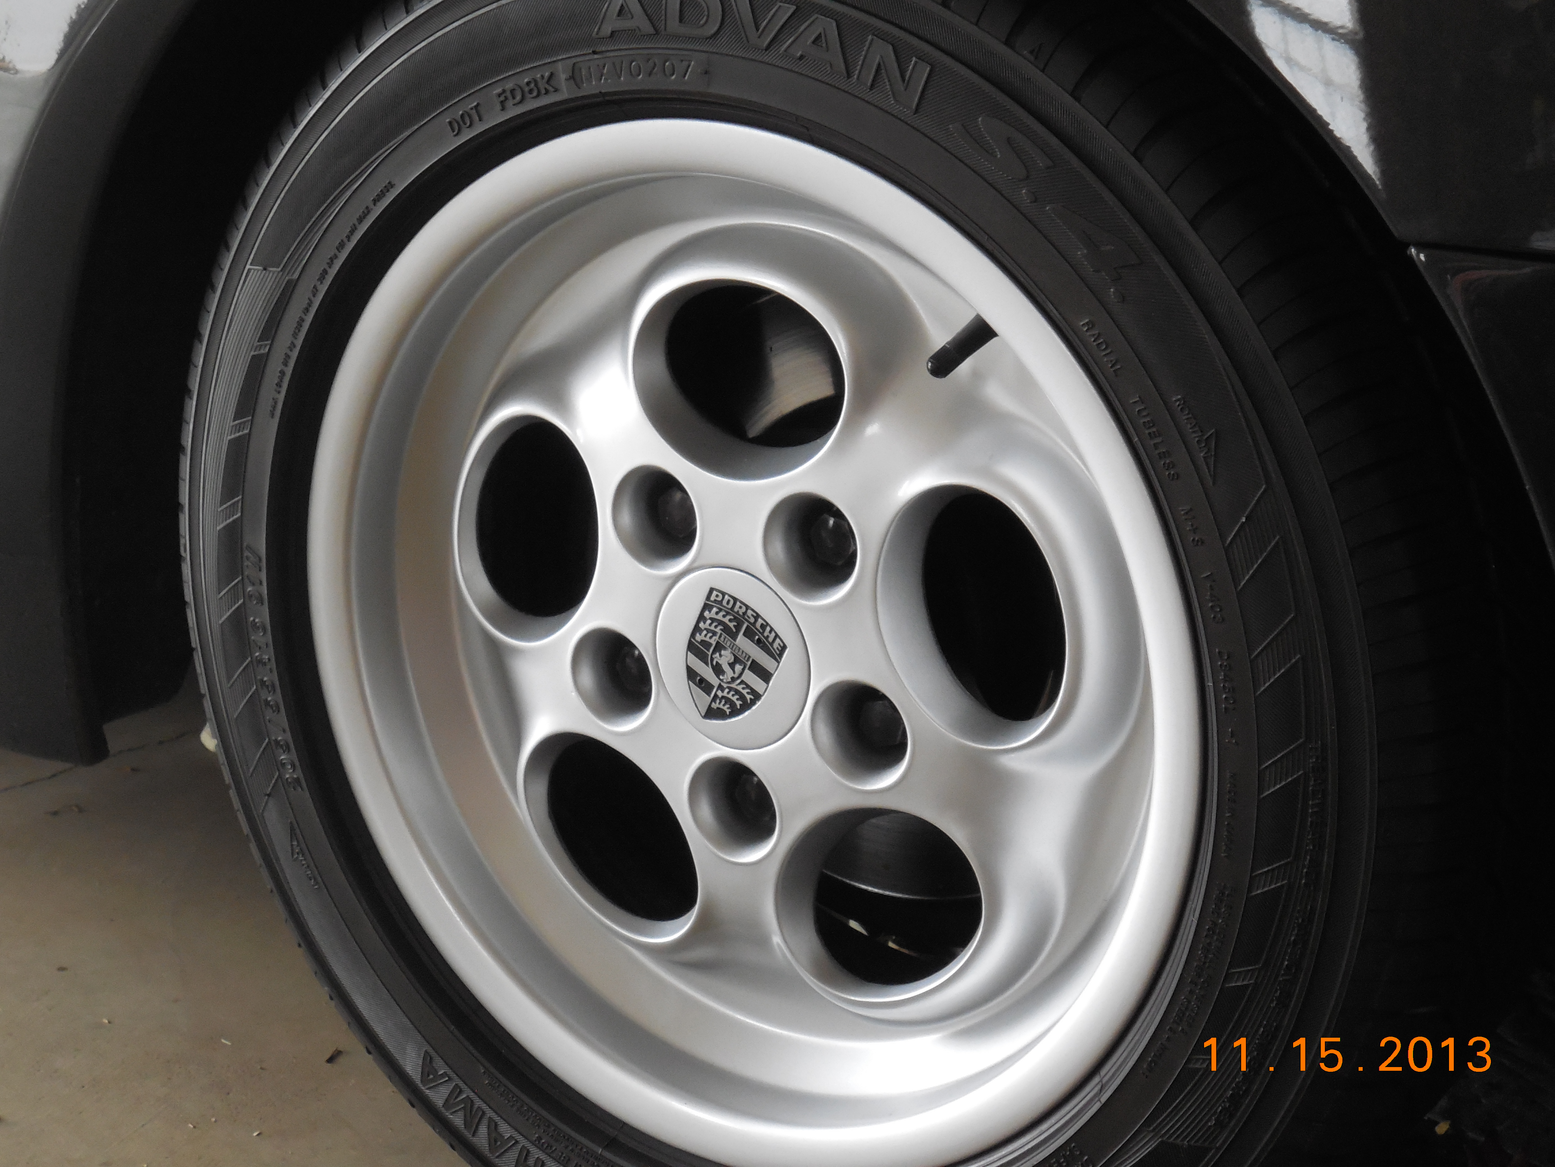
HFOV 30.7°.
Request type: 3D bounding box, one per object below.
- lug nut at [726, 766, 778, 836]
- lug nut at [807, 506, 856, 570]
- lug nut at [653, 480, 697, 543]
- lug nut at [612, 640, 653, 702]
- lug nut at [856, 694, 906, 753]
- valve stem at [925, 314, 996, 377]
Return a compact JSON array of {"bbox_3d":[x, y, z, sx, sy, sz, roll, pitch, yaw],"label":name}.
[{"bbox_3d":[-0.003,0.087,1.192,0.025,0.025,0.024,11,20,33],"label":"lug nut"},{"bbox_3d":[0.028,-0.020,1.138,0.025,0.025,0.024,11,20,33],"label":"lug nut"},{"bbox_3d":[-0.035,-0.032,1.180,0.025,0.025,0.024,11,20,33],"label":"lug nut"},{"bbox_3d":[-0.054,0.034,1.213,0.025,0.025,0.024,11,20,33],"label":"lug nut"},{"bbox_3d":[0.048,0.054,1.145,0.025,0.025,0.024,11,20,33],"label":"lug nut"},{"bbox_3d":[0.073,-0.091,1.060,0.036,0.012,0.012,-41,27,-8],"label":"valve stem"}]

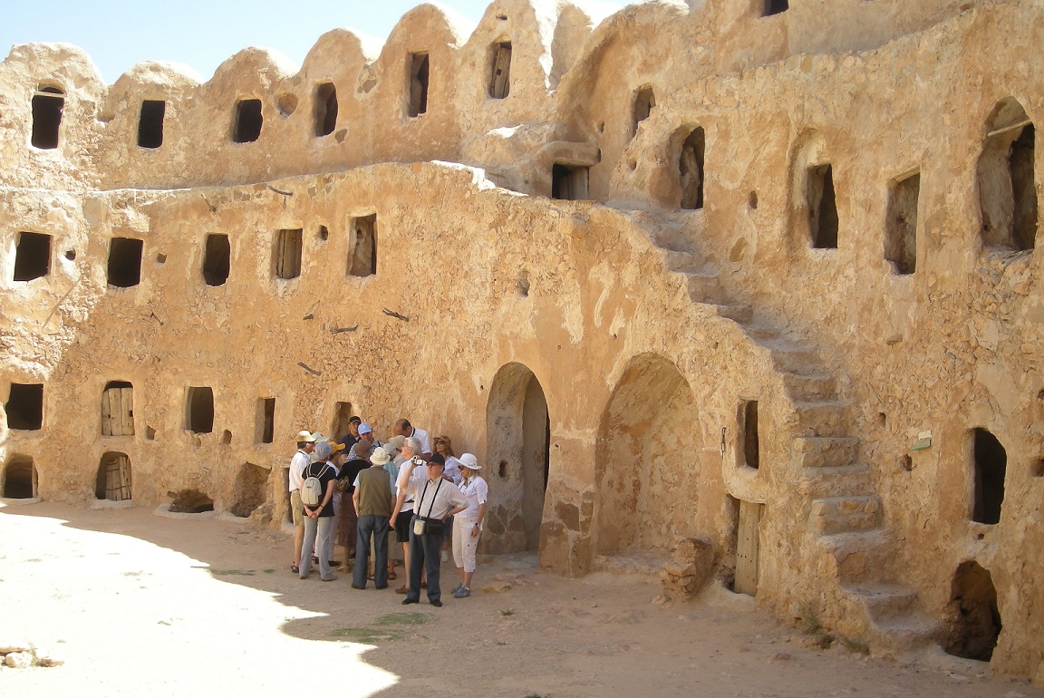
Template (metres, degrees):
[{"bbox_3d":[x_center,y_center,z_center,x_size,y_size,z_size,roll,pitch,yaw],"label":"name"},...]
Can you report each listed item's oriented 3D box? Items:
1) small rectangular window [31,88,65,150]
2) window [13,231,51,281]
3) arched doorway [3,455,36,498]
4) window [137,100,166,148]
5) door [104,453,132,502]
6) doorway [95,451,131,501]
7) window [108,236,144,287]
[{"bbox_3d":[-8.395,-4.054,23.501,0.570,1.070,0.300,0,2,-16],"label":"small rectangular window"},{"bbox_3d":[-8.519,-1.613,23.101,0.640,0.850,0.300,0,2,-16],"label":"window"},{"bbox_3d":[-9.126,2.329,24.100,0.680,0.820,0.180,1,1,14],"label":"arched doorway"},{"bbox_3d":[-6.751,-4.107,24.200,0.508,0.892,0.220,0,1,12],"label":"window"},{"bbox_3d":[-7.363,2.355,24.200,0.520,0.859,0.100,0,1,6],"label":"door"},{"bbox_3d":[-7.431,2.312,24.100,0.658,0.922,0.280,0,1,7],"label":"doorway"},{"bbox_3d":[-7.051,-1.539,23.600,0.720,0.880,0.180,1,2,23],"label":"window"}]

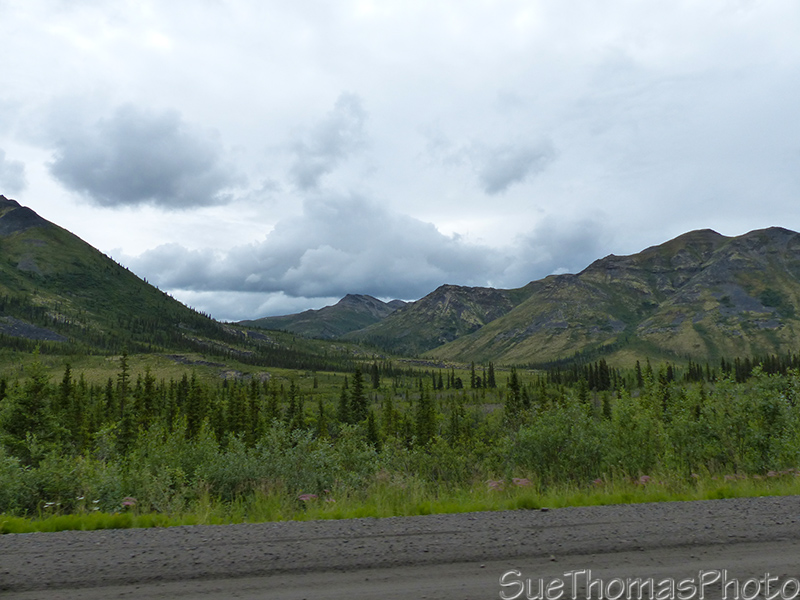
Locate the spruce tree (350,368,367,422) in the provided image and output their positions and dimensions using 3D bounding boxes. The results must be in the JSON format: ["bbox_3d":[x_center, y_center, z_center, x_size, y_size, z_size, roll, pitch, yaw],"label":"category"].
[{"bbox_3d":[-2.852,6.745,42.000,1.250,4.300,1.250,0,-6,0],"label":"spruce tree"}]

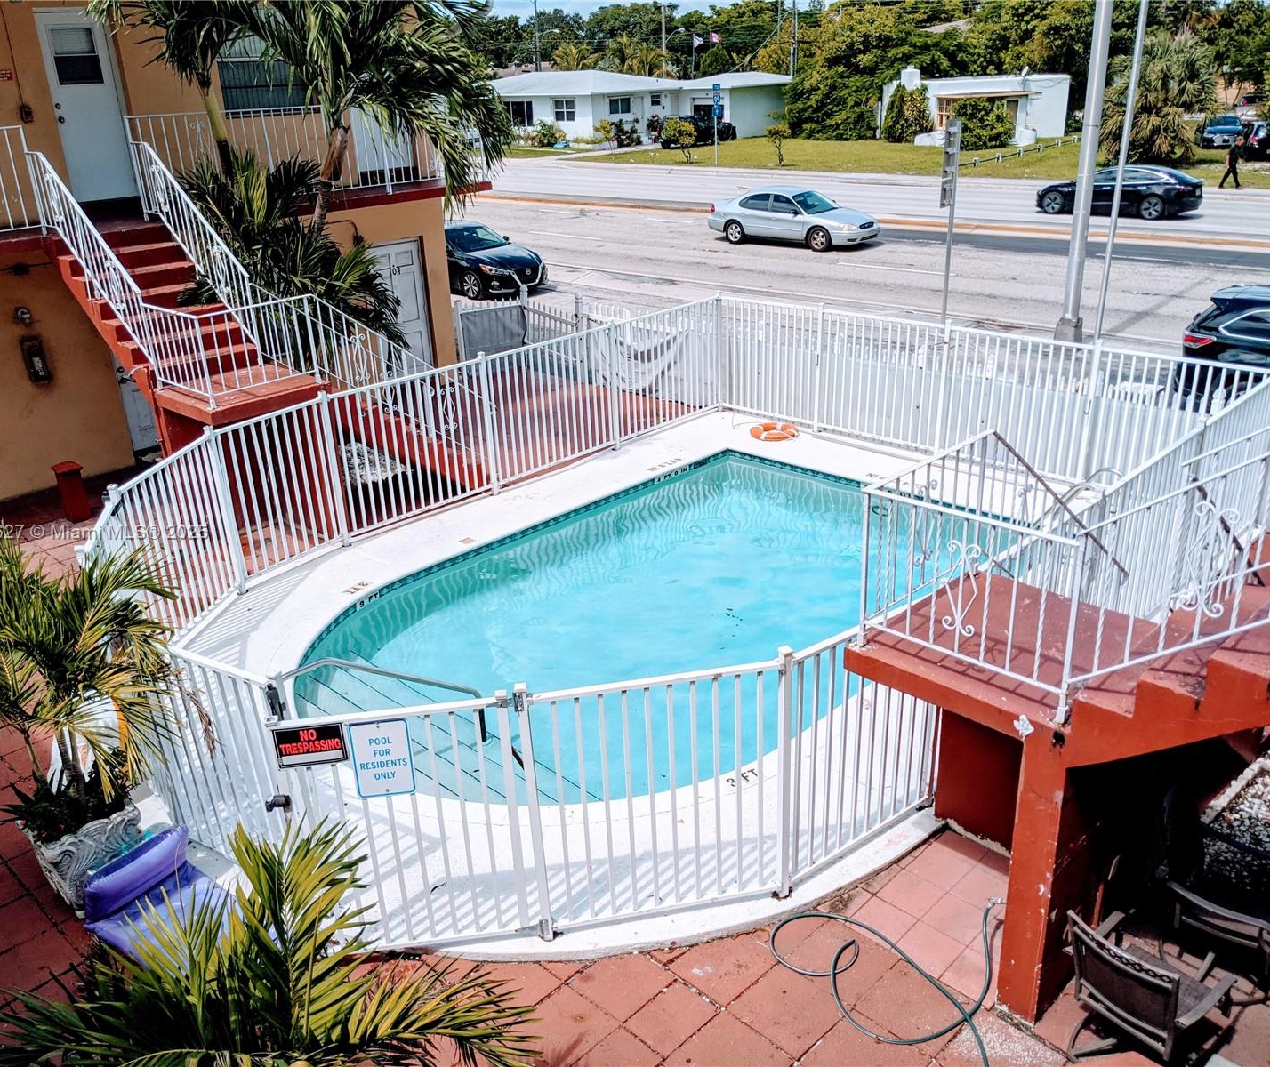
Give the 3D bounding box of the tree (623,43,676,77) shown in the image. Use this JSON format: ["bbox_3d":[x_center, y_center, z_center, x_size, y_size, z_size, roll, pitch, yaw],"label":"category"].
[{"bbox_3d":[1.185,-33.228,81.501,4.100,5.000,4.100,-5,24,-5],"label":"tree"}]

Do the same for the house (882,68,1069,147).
[{"bbox_3d":[17.312,-22.705,58.709,9.300,3.300,8.800,-3,23,0],"label":"house"}]

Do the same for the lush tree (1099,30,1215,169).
[{"bbox_3d":[21.386,-17.731,45.197,4.500,5.100,4.400,7,24,23],"label":"lush tree"}]

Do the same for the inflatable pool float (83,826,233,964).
[{"bbox_3d":[-2.680,2.217,6.452,1.250,0.380,0.700,15,29,36],"label":"inflatable pool float"}]

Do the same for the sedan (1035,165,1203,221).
[{"bbox_3d":[14.379,-10.252,32.949,4.690,1.440,1.850,18,31,39],"label":"sedan"}]

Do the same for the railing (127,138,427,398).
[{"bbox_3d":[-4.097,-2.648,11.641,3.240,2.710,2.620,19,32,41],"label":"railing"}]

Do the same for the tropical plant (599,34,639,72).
[{"bbox_3d":[-1.157,-35.162,86.102,3.300,6.200,3.300,-3,23,0],"label":"tropical plant"}]

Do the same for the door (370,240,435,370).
[{"bbox_3d":[-3.393,-3.197,16.199,0.070,2.050,0.860,19,31,42],"label":"door"}]

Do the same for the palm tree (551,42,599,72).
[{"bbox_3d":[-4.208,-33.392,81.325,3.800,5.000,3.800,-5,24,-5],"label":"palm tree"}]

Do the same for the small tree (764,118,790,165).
[{"bbox_3d":[6.376,-17.184,48.699,1.250,2.000,1.250,1,23,7],"label":"small tree"}]

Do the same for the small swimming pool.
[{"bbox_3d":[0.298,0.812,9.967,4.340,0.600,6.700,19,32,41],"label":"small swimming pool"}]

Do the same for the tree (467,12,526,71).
[{"bbox_3d":[-11.627,-40.590,96.139,5.600,8.200,5.600,-5,24,-5],"label":"tree"}]

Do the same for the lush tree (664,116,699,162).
[{"bbox_3d":[2.385,-19.918,56.017,1.750,2.150,1.750,-2,22,3],"label":"lush tree"}]

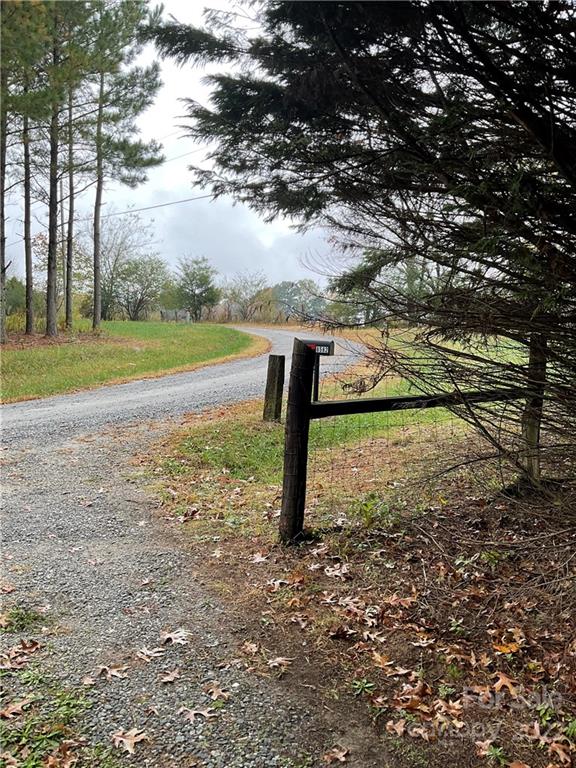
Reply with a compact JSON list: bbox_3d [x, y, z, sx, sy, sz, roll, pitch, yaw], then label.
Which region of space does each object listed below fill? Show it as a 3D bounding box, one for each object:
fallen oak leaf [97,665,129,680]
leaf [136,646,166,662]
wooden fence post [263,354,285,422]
[{"bbox_3d":[-0.704,1.169,2.599,0.130,0.030,0.080,1,6,0],"label":"fallen oak leaf"},{"bbox_3d":[-0.584,1.156,2.749,0.120,0.030,0.085,1,6,0],"label":"leaf"},{"bbox_3d":[-0.173,0.068,8.700,0.185,0.880,0.185,8,7,27],"label":"wooden fence post"}]

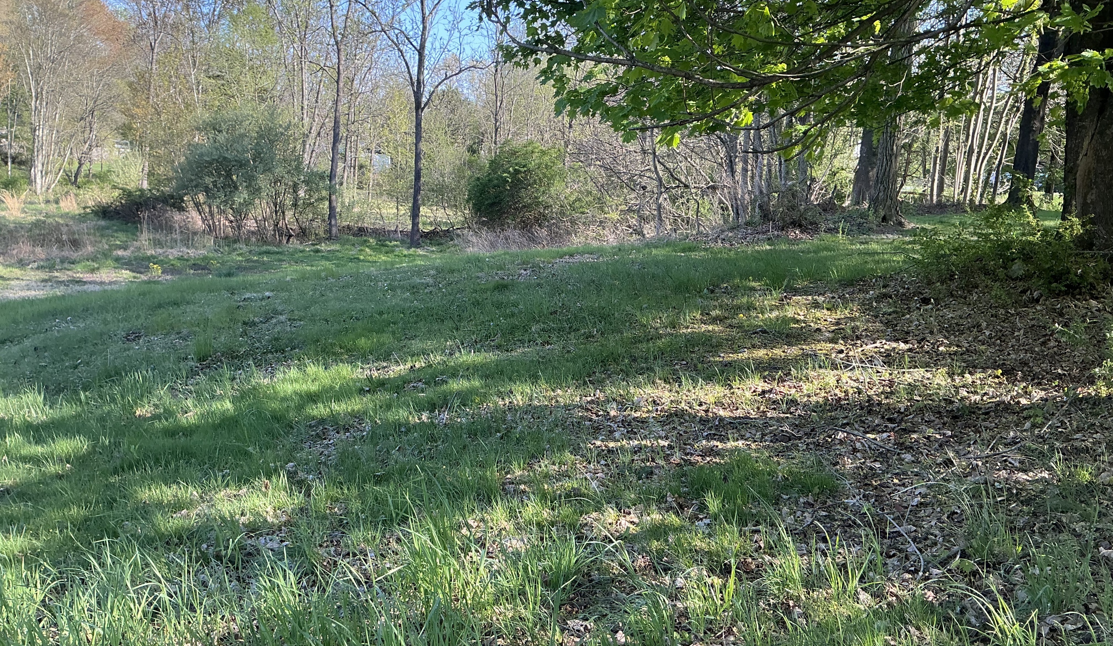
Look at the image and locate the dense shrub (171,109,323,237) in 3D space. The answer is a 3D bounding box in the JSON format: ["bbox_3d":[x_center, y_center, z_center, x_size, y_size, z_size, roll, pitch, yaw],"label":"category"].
[{"bbox_3d":[-8.657,-4.224,25.500,4.285,3.679,3.600,1,9,0],"label":"dense shrub"}]

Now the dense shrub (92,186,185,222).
[{"bbox_3d":[-14.401,-4.087,31.000,3.204,1.257,2.300,1,9,0],"label":"dense shrub"}]

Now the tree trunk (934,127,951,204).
[{"bbox_3d":[14.580,-5.993,34.000,0.499,2.955,0.500,1,9,0],"label":"tree trunk"}]

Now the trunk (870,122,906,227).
[{"bbox_3d":[8.497,-3.854,23.000,0.800,2.710,0.750,1,9,0],"label":"trunk"}]

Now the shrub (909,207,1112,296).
[{"bbox_3d":[5.314,-0.837,10.500,2.118,0.970,1.600,1,9,0],"label":"shrub"}]

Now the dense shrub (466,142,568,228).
[{"bbox_3d":[-1.186,-4.159,27.000,2.973,2.686,2.700,1,9,0],"label":"dense shrub"}]

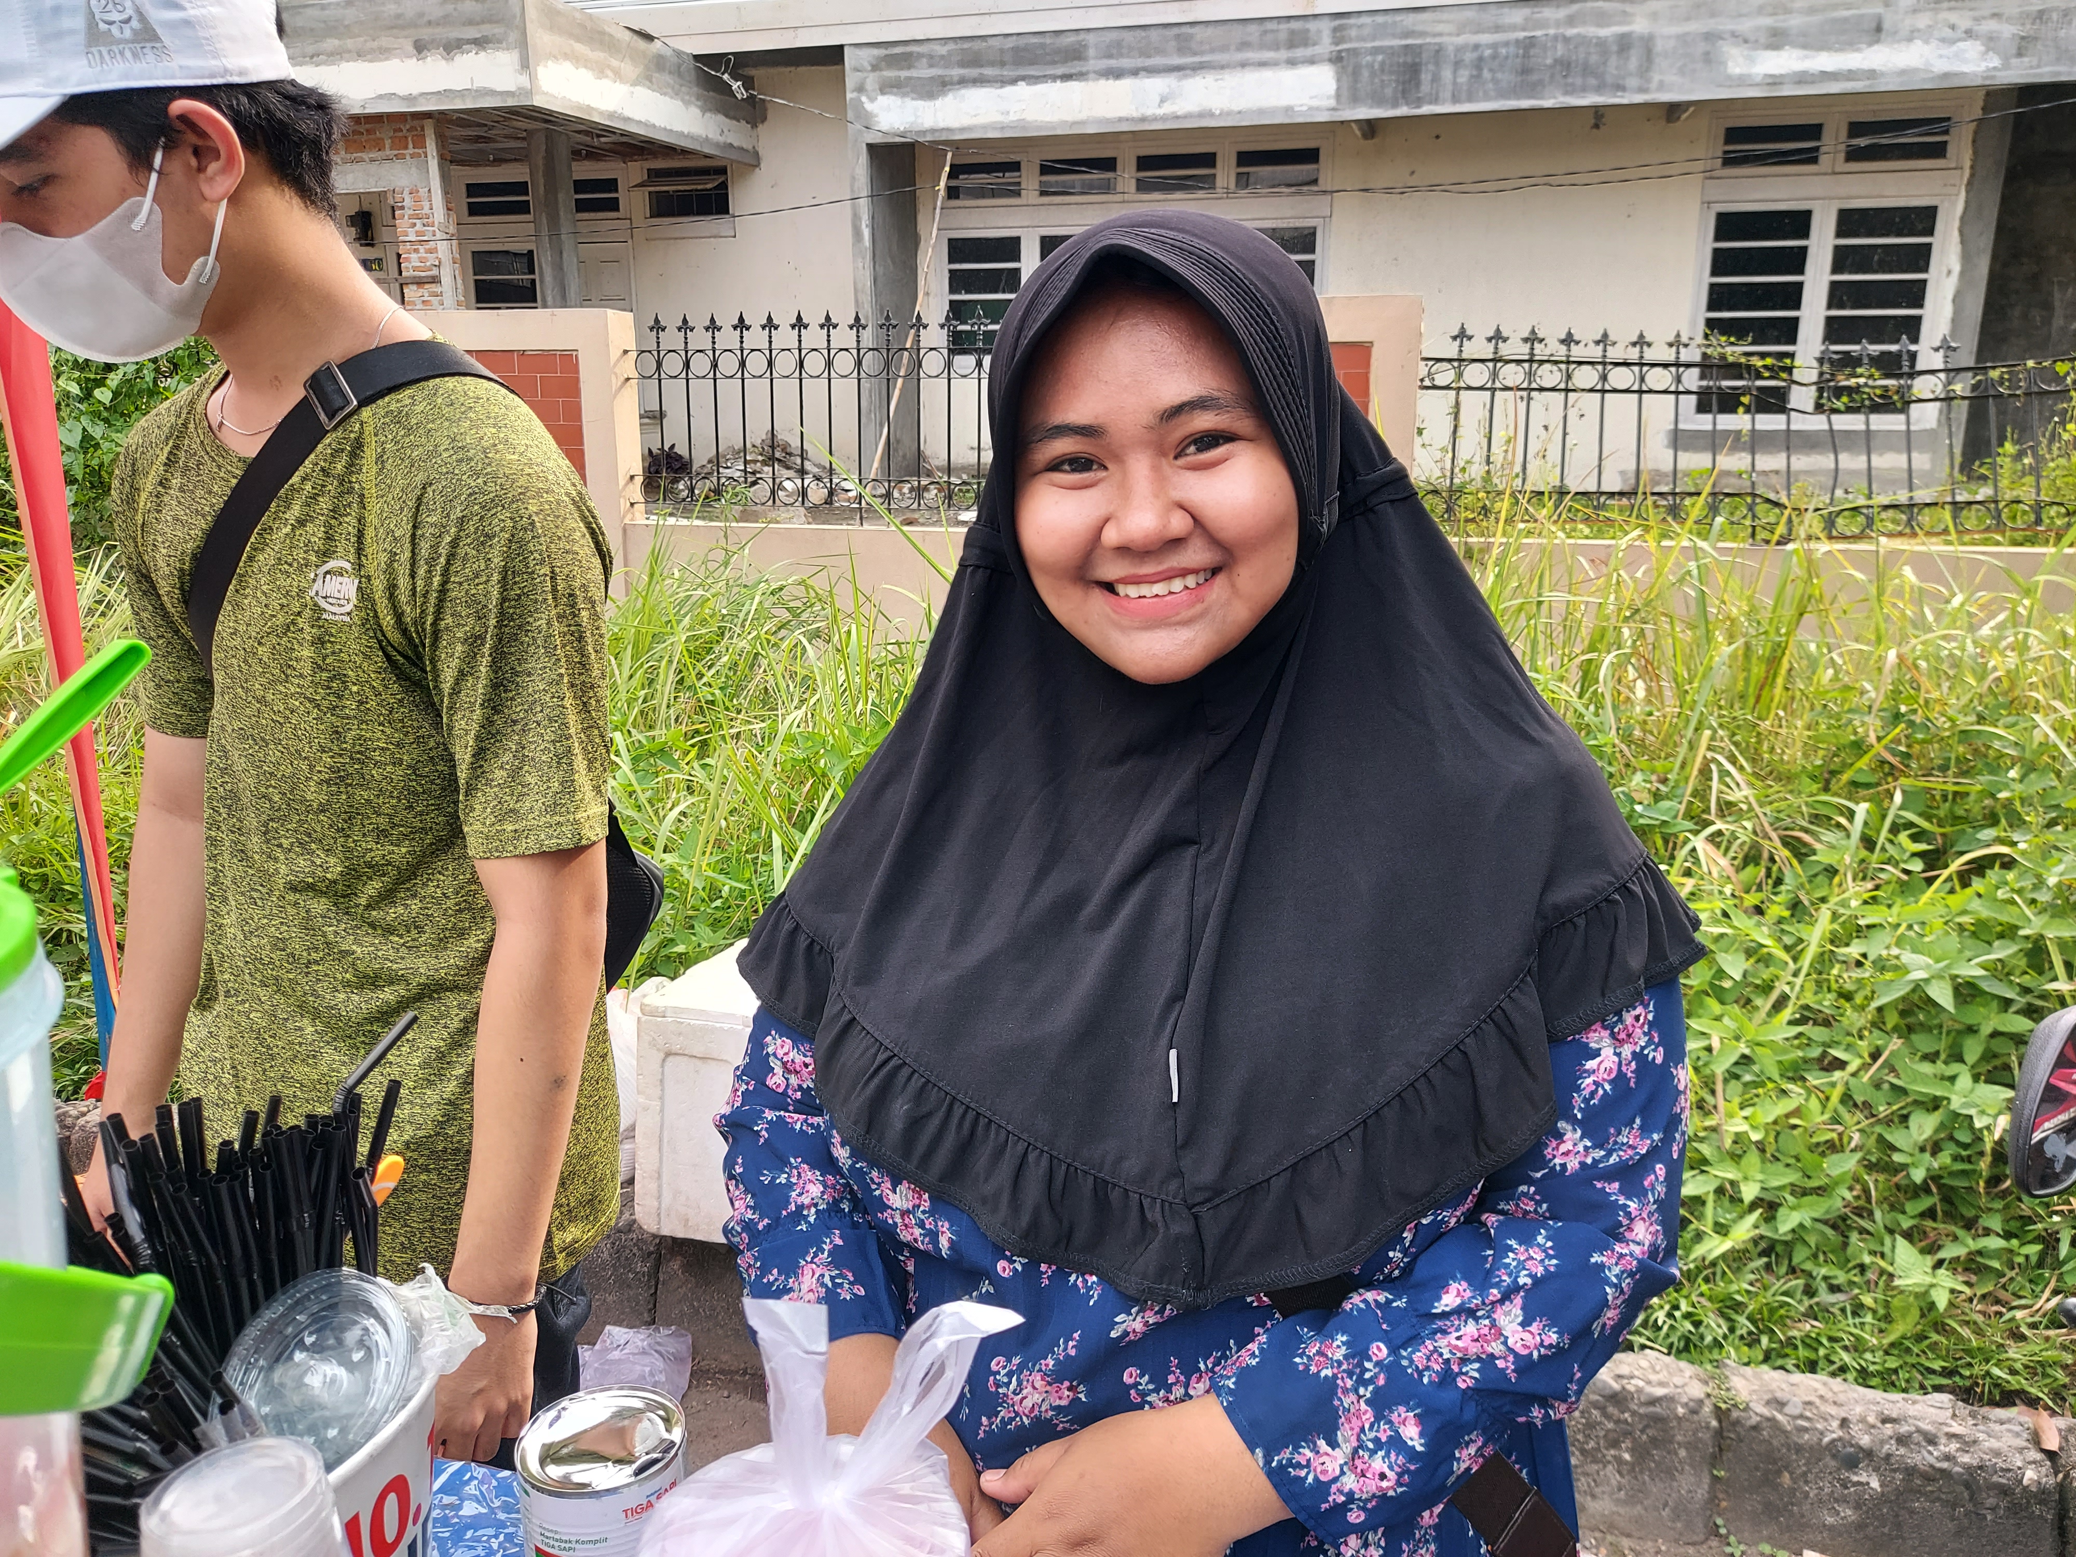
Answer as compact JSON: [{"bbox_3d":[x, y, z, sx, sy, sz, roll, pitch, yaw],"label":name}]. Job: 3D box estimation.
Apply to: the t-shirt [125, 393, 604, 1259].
[{"bbox_3d":[-0.495,0.022,1.090,0.440,0.640,0.290,8,14,35],"label":"t-shirt"}]

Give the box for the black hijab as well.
[{"bbox_3d":[0.088,-0.030,0.820,0.500,0.550,0.330,2,11,9],"label":"black hijab"}]

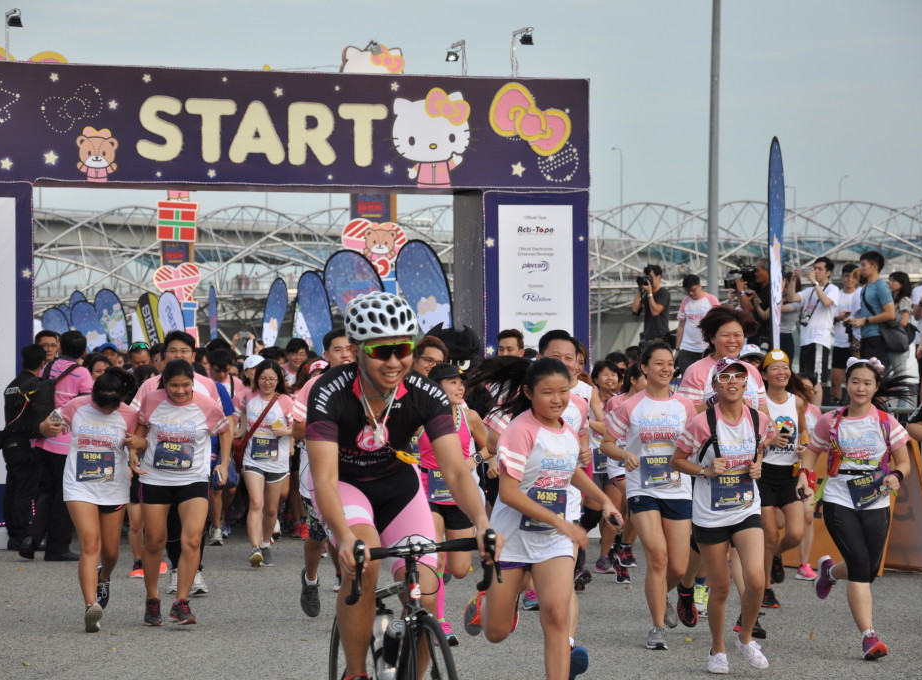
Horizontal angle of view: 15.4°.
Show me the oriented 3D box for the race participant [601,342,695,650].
[{"bbox_3d":[0.998,0.833,18.150,0.520,1.630,0.620,0,0,-7],"label":"race participant"}]

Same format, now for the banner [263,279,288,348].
[{"bbox_3d":[-3.720,0.349,68.000,0.080,3.200,0.800,0,-1,-40],"label":"banner"}]

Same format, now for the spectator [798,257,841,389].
[{"bbox_3d":[3.493,0.044,33.400,0.480,1.720,0.500,0,0,-41],"label":"spectator"}]

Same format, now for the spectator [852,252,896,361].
[{"bbox_3d":[3.993,0.024,33.000,0.460,1.740,0.500,0,0,-22],"label":"spectator"}]

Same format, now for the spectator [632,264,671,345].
[{"bbox_3d":[2.028,0.048,36.300,0.450,1.720,0.460,0,-1,-40],"label":"spectator"}]

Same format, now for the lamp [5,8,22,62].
[{"bbox_3d":[-3.658,-2.484,27.900,0.130,0.480,0.180,0,0,30],"label":"lamp"}]

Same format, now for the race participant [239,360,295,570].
[{"bbox_3d":[-1.466,0.931,25.700,0.450,1.580,0.450,0,0,-3],"label":"race participant"}]

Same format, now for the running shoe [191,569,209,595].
[{"bbox_3d":[-1.732,1.601,22.500,0.105,0.120,0.285,0,-10,-8],"label":"running shoe"}]

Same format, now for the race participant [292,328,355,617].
[{"bbox_3d":[-0.789,0.801,20.600,0.530,1.740,0.550,0,0,-10],"label":"race participant"}]

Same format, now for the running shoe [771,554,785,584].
[{"bbox_3d":[2.035,1.458,21.850,0.095,0.250,0.110,0,-28,-15],"label":"running shoe"}]

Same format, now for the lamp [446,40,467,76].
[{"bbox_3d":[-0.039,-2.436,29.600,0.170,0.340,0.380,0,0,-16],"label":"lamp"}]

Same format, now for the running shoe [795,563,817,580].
[{"bbox_3d":[2.460,1.637,24.100,0.090,0.115,0.245,0,0,-35],"label":"running shoe"}]

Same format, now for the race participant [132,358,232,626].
[{"bbox_3d":[-1.644,0.897,20.050,0.570,1.560,0.480,0,0,-10],"label":"race participant"}]

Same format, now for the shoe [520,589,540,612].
[{"bbox_3d":[0.451,1.620,21.200,0.095,0.115,0.250,0,-6,-28],"label":"shoe"}]

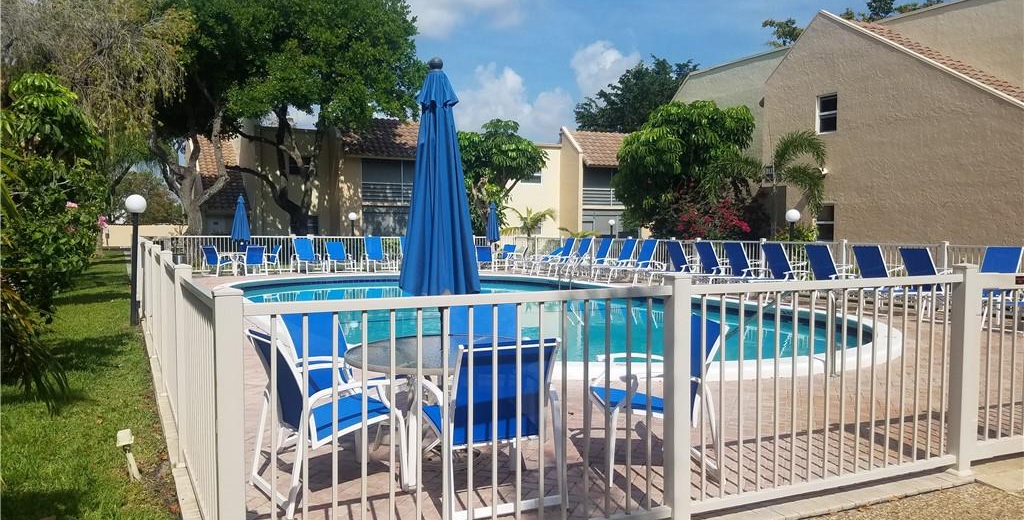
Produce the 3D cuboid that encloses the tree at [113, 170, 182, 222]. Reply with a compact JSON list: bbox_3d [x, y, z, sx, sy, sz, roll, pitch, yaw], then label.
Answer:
[{"bbox_3d":[-29.000,-4.230,61.000,6.000,5.900,5.600,-1,3,-24],"label":"tree"}]

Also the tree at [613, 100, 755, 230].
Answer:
[{"bbox_3d":[5.570,-2.337,24.924,4.700,5.600,4.600,1,2,13],"label":"tree"}]

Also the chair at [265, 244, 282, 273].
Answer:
[{"bbox_3d":[-7.930,-0.015,25.320,0.740,0.930,0.620,-2,3,-35],"label":"chair"}]

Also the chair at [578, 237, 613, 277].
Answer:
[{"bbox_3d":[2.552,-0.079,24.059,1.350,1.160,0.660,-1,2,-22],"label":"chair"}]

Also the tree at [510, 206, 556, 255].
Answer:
[{"bbox_3d":[0.866,-1.039,32.485,1.950,2.400,1.900,0,2,0],"label":"tree"}]

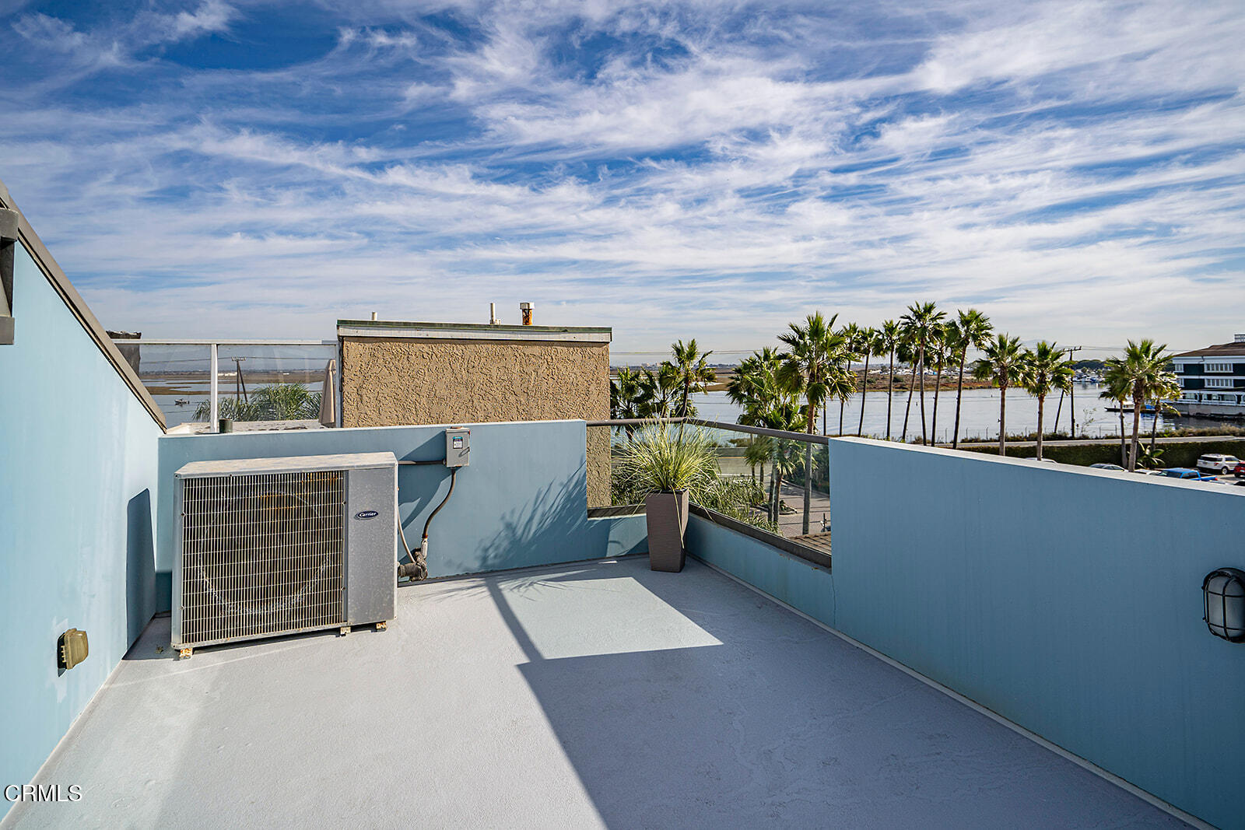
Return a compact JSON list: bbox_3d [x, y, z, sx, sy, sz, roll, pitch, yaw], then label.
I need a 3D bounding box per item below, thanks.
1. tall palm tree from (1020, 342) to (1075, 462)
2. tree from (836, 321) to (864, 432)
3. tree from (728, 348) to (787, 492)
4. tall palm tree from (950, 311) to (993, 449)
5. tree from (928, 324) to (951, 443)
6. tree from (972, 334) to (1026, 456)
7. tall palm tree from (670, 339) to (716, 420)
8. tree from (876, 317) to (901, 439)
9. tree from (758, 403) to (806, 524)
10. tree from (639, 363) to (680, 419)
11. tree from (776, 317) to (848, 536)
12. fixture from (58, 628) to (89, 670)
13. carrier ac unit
[{"bbox_3d":[34.804,-0.205,51.383,3.900,11.640,3.900,2,5,34],"label":"tall palm tree"},{"bbox_3d":[27.504,-3.523,75.498,3.200,15.122,3.200,1,4,20],"label":"tree"},{"bbox_3d":[9.692,0.808,44.142,4.000,11.142,4.000,1,4,12],"label":"tree"},{"bbox_3d":[32.514,-2.348,58.494,3.500,14.991,3.500,2,4,29],"label":"tall palm tree"},{"bbox_3d":[33.285,-2.461,65.471,3.200,14.293,3.200,2,4,27],"label":"tree"},{"bbox_3d":[30.409,-0.248,50.087,4.200,12.488,4.200,2,4,31],"label":"tree"},{"bbox_3d":[5.000,0.374,44.381,3.300,11.560,3.300,0,4,6],"label":"tall palm tree"},{"bbox_3d":[30.861,-3.206,71.942,3.300,15.597,3.300,2,4,23],"label":"tree"},{"bbox_3d":[9.905,2.923,38.766,3.100,7.607,3.100,1,4,14],"label":"tree"},{"bbox_3d":[2.912,1.131,47.169,3.400,10.110,3.400,0,4,4],"label":"tree"},{"bbox_3d":[10.767,0.529,35.607,3.700,12.790,3.700,1,4,17],"label":"tree"},{"bbox_3d":[-2.266,0.964,2.572,0.065,0.135,0.120,-2,4,-25],"label":"fixture"},{"bbox_3d":[-1.670,0.663,3.187,0.957,0.845,0.372,-1,4,-22],"label":"carrier ac unit"}]

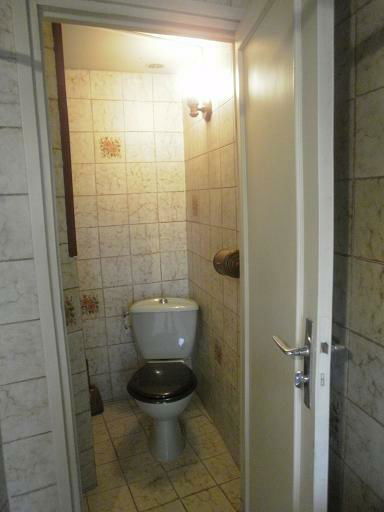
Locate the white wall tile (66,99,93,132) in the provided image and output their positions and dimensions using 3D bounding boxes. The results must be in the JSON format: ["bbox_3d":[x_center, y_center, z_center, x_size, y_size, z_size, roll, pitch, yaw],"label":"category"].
[{"bbox_3d":[-0.711,-0.865,2.355,0.197,0.199,0.010,-4,9,-15],"label":"white wall tile"}]

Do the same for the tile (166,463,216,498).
[{"bbox_3d":[-0.002,1.116,1.919,0.199,0.010,0.197,-5,9,-22],"label":"tile"}]

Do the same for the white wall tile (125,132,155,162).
[{"bbox_3d":[-0.333,-0.702,2.483,0.197,0.199,0.010,-4,9,-15],"label":"white wall tile"}]

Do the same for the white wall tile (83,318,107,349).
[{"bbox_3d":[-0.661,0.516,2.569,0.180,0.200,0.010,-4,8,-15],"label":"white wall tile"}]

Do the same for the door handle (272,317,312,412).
[{"bbox_3d":[0.251,0.257,0.988,0.060,0.234,0.125,-3,8,-7],"label":"door handle"}]

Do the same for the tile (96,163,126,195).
[{"bbox_3d":[-0.518,-0.496,2.484,0.198,0.200,0.010,-4,8,-15],"label":"tile"}]

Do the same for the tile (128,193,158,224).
[{"bbox_3d":[-0.324,-0.316,2.564,0.198,0.200,0.010,-5,8,-19],"label":"tile"}]

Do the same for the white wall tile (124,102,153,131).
[{"bbox_3d":[-0.339,-0.896,2.456,0.197,0.199,0.010,-4,9,-15],"label":"white wall tile"}]

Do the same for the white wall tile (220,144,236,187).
[{"bbox_3d":[0.175,-0.428,1.837,0.010,0.200,0.196,-4,8,-15],"label":"white wall tile"}]

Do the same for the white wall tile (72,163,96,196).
[{"bbox_3d":[-0.690,-0.484,2.456,0.158,0.203,0.010,-4,8,-17],"label":"white wall tile"}]

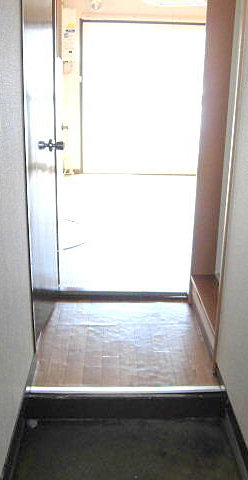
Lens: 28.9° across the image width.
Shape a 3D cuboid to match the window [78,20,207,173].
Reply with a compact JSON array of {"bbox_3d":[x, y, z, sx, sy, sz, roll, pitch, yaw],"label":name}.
[{"bbox_3d":[0.329,-1.667,5.812,1.680,1.778,0.100,0,19,-1],"label":"window"}]

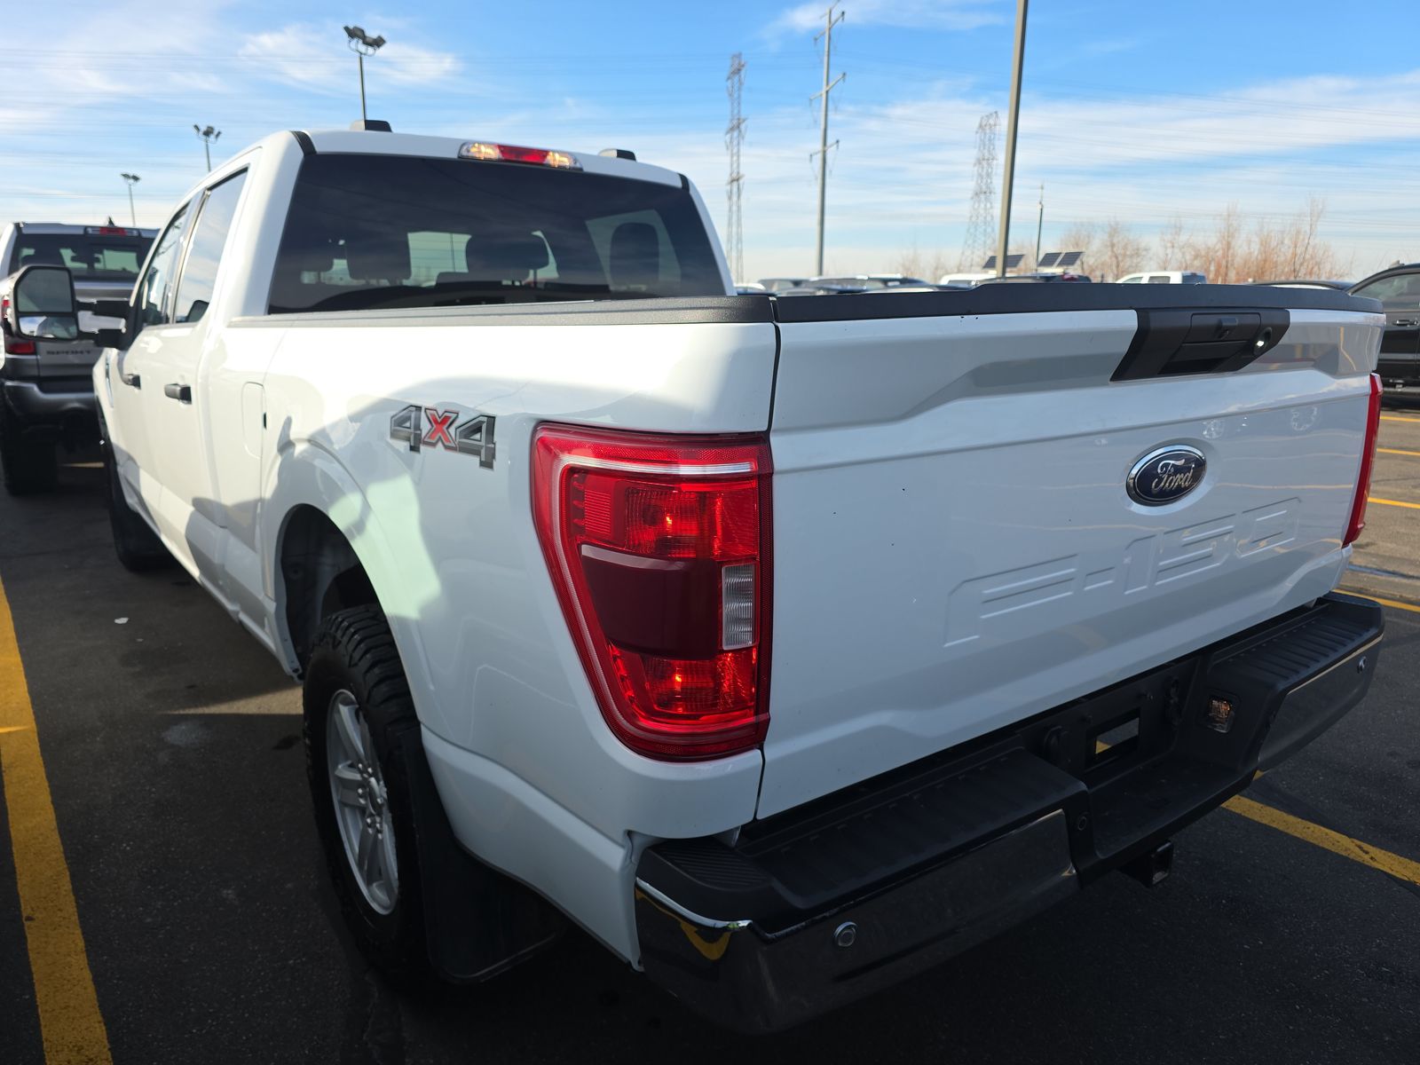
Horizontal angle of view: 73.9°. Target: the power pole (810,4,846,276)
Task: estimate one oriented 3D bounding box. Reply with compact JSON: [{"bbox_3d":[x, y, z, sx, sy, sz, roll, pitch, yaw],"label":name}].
[{"bbox_3d":[10.948,-34.909,90.093,3.600,28.000,3.000,2,14,6],"label":"power pole"}]

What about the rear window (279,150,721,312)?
[{"bbox_3d":[-0.589,-0.942,3.106,1.650,0.490,0.140,-9,17,-35],"label":"rear window"}]

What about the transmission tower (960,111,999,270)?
[{"bbox_3d":[60.185,-71.056,209.951,9.000,42.000,9.000,4,14,15],"label":"transmission tower"}]

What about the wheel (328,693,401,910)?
[{"bbox_3d":[-0.674,0.561,2.081,0.210,0.488,0.488,-9,17,-35],"label":"wheel"}]

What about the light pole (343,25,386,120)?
[{"bbox_3d":[-11.373,-11.537,31.732,1.500,10.000,1.200,-4,15,-18],"label":"light pole"}]

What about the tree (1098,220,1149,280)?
[{"bbox_3d":[33.056,-20.988,76.101,4.600,8.000,4.600,6,15,22],"label":"tree"}]

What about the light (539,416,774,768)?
[{"bbox_3d":[-0.065,0.058,1.074,0.175,0.370,0.250,-9,17,-35],"label":"light"}]

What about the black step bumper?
[{"bbox_3d":[0.722,0.377,1.598,1.930,0.245,0.220,-9,17,-35],"label":"black step bumper"}]

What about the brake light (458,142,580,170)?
[{"bbox_3d":[-0.616,-1.232,3.077,0.430,0.052,0.060,-9,17,-35],"label":"brake light"}]

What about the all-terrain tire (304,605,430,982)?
[{"bbox_3d":[-0.676,0.562,2.079,0.280,0.810,0.810,-9,17,-35],"label":"all-terrain tire"}]

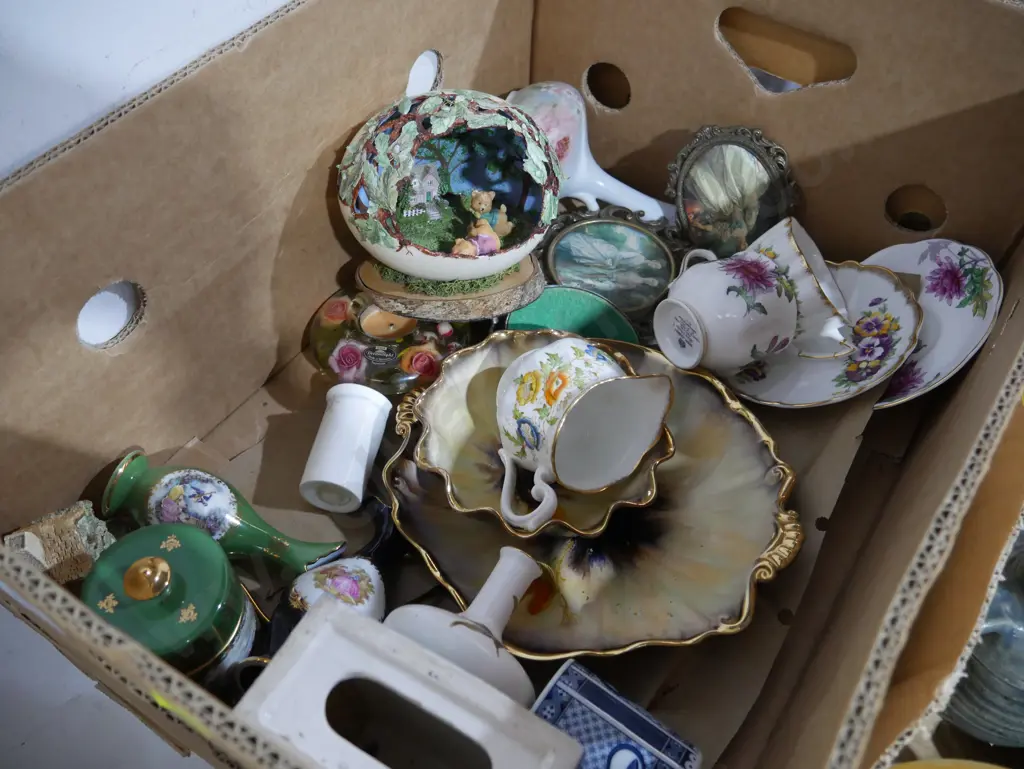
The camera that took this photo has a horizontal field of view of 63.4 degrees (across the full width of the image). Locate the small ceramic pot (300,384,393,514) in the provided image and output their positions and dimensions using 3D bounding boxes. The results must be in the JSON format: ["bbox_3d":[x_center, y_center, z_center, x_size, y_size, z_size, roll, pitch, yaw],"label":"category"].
[{"bbox_3d":[-0.102,0.039,0.508,0.041,0.041,0.067,6,53,4],"label":"small ceramic pot"}]

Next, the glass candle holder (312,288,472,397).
[{"bbox_3d":[-0.085,-0.040,0.576,0.117,0.056,0.117,-7,53,-8],"label":"glass candle holder"}]

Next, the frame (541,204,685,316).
[{"bbox_3d":[0.074,-0.087,0.610,0.114,0.014,0.094,3,79,4],"label":"frame"}]

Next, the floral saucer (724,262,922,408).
[{"bbox_3d":[0.213,-0.032,0.580,0.134,0.021,0.134,-19,43,19],"label":"floral saucer"}]

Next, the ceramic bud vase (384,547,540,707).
[{"bbox_3d":[-0.014,0.122,0.432,0.089,0.089,0.083,30,85,20],"label":"ceramic bud vase"}]

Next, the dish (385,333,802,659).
[{"bbox_3d":[0.043,0.066,0.511,0.260,0.040,0.230,18,54,11],"label":"dish"}]

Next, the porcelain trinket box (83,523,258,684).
[{"bbox_3d":[-0.181,0.115,0.437,0.080,0.084,0.080,3,54,-3],"label":"porcelain trinket box"}]

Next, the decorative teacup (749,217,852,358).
[{"bbox_3d":[0.189,-0.055,0.583,0.098,0.062,0.098,58,30,-6],"label":"decorative teacup"}]

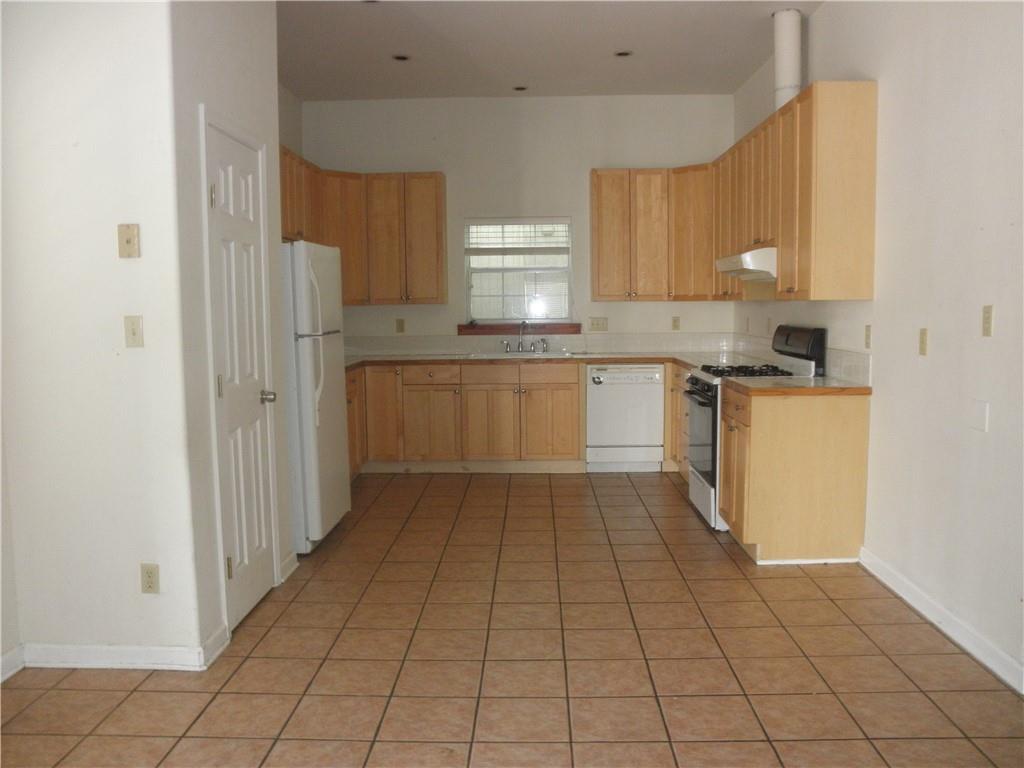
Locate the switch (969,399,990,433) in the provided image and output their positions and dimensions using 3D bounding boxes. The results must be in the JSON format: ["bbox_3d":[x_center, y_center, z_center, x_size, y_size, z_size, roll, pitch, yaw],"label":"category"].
[{"bbox_3d":[1.719,0.117,3.042,0.009,0.115,0.120,-1,5,2],"label":"switch"}]

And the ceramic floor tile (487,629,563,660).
[{"bbox_3d":[0.054,1.035,3.285,0.299,0.010,0.299,-1,5,2],"label":"ceramic floor tile"}]

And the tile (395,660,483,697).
[{"bbox_3d":[-0.258,1.064,2.991,0.300,0.010,0.300,-1,5,2],"label":"tile"}]

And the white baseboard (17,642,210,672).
[{"bbox_3d":[-1.462,1.002,3.042,0.708,0.091,0.020,-1,5,2],"label":"white baseboard"}]

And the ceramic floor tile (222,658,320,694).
[{"bbox_3d":[-0.861,1.065,3.010,0.300,0.010,0.300,-1,5,2],"label":"ceramic floor tile"}]

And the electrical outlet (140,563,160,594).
[{"bbox_3d":[-1.330,0.718,3.051,0.070,0.115,0.009,-1,5,2],"label":"electrical outlet"}]

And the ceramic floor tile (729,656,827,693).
[{"bbox_3d":[0.965,1.062,3.003,0.305,0.010,0.305,-1,6,2],"label":"ceramic floor tile"}]

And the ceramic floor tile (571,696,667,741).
[{"bbox_3d":[0.344,1.101,2.714,0.305,0.010,0.305,-1,6,2],"label":"ceramic floor tile"}]

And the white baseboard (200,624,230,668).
[{"bbox_3d":[-1.144,1.000,3.199,0.020,0.095,0.300,-1,5,2],"label":"white baseboard"}]

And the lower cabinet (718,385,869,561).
[{"bbox_3d":[1.500,0.455,4.473,0.626,0.879,0.602,-1,5,2],"label":"lower cabinet"}]

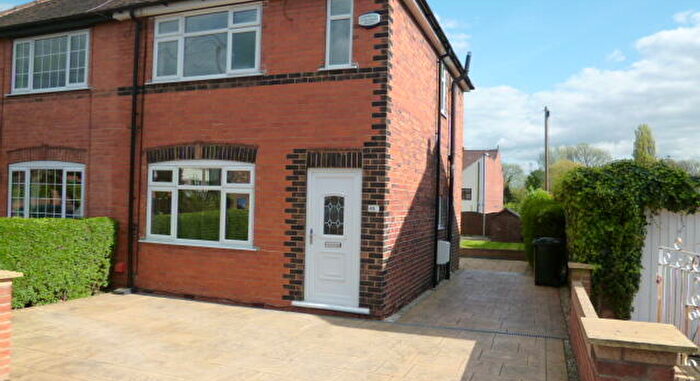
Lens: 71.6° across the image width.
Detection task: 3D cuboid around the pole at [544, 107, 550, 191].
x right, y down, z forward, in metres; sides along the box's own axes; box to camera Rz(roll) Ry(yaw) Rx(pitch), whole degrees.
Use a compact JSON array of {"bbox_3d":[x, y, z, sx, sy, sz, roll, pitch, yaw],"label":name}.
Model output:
[{"bbox_3d":[13.686,-1.463,33.921,0.250,8.849,0.250,1,-1,21],"label":"pole"}]

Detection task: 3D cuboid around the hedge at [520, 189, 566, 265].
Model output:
[{"bbox_3d":[5.410,1.127,13.534,1.250,2.280,1.800,1,-1,21],"label":"hedge"}]

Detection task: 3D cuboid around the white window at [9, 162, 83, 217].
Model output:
[{"bbox_3d":[-6.004,0.133,9.550,2.164,1.404,0.100,1,-1,21],"label":"white window"}]

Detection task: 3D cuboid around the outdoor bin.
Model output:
[{"bbox_3d":[4.528,1.603,11.031,0.720,1.070,0.580,1,-1,21],"label":"outdoor bin"}]

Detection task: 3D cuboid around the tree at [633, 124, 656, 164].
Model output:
[{"bbox_3d":[35.040,-1.872,57.892,2.700,12.038,2.700,1,-1,21],"label":"tree"}]

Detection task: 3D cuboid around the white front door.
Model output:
[{"bbox_3d":[-0.256,0.717,7.312,0.902,2.086,0.100,1,-1,21],"label":"white front door"}]

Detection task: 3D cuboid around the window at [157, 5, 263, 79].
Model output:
[{"bbox_3d":[-2.462,-2.454,8.233,2.191,1.132,0.100,1,-1,21],"label":"window"}]

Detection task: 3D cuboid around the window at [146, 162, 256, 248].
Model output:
[{"bbox_3d":[-2.559,0.195,8.197,2.191,1.410,0.100,1,-1,21],"label":"window"}]

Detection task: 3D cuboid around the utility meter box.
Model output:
[{"bbox_3d":[2.046,1.351,10.649,0.210,0.498,0.500,1,-1,21],"label":"utility meter box"}]

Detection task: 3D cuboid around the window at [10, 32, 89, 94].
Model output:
[{"bbox_3d":[-5.954,-2.514,9.604,2.137,1.119,0.100,1,-1,21],"label":"window"}]

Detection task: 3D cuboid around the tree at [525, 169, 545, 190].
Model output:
[{"bbox_3d":[17.129,0.704,44.951,2.600,5.491,2.600,1,-1,21],"label":"tree"}]

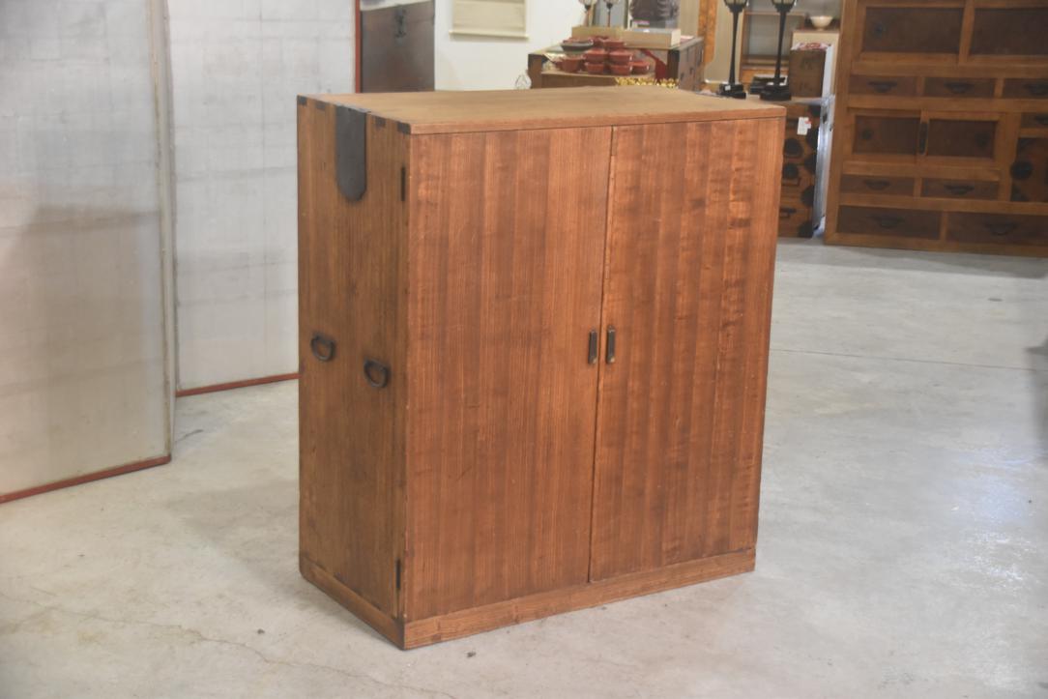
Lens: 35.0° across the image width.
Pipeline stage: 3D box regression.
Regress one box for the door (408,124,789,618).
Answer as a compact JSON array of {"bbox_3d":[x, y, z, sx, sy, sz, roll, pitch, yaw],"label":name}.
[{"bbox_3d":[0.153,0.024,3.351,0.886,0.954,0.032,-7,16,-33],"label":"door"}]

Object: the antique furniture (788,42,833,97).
[{"bbox_3d":[1.426,-1.391,8.276,0.175,0.240,0.250,6,14,17],"label":"antique furniture"}]

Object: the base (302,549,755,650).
[{"bbox_3d":[0.016,0.466,3.650,0.900,0.055,0.463,-7,16,-33],"label":"base"}]

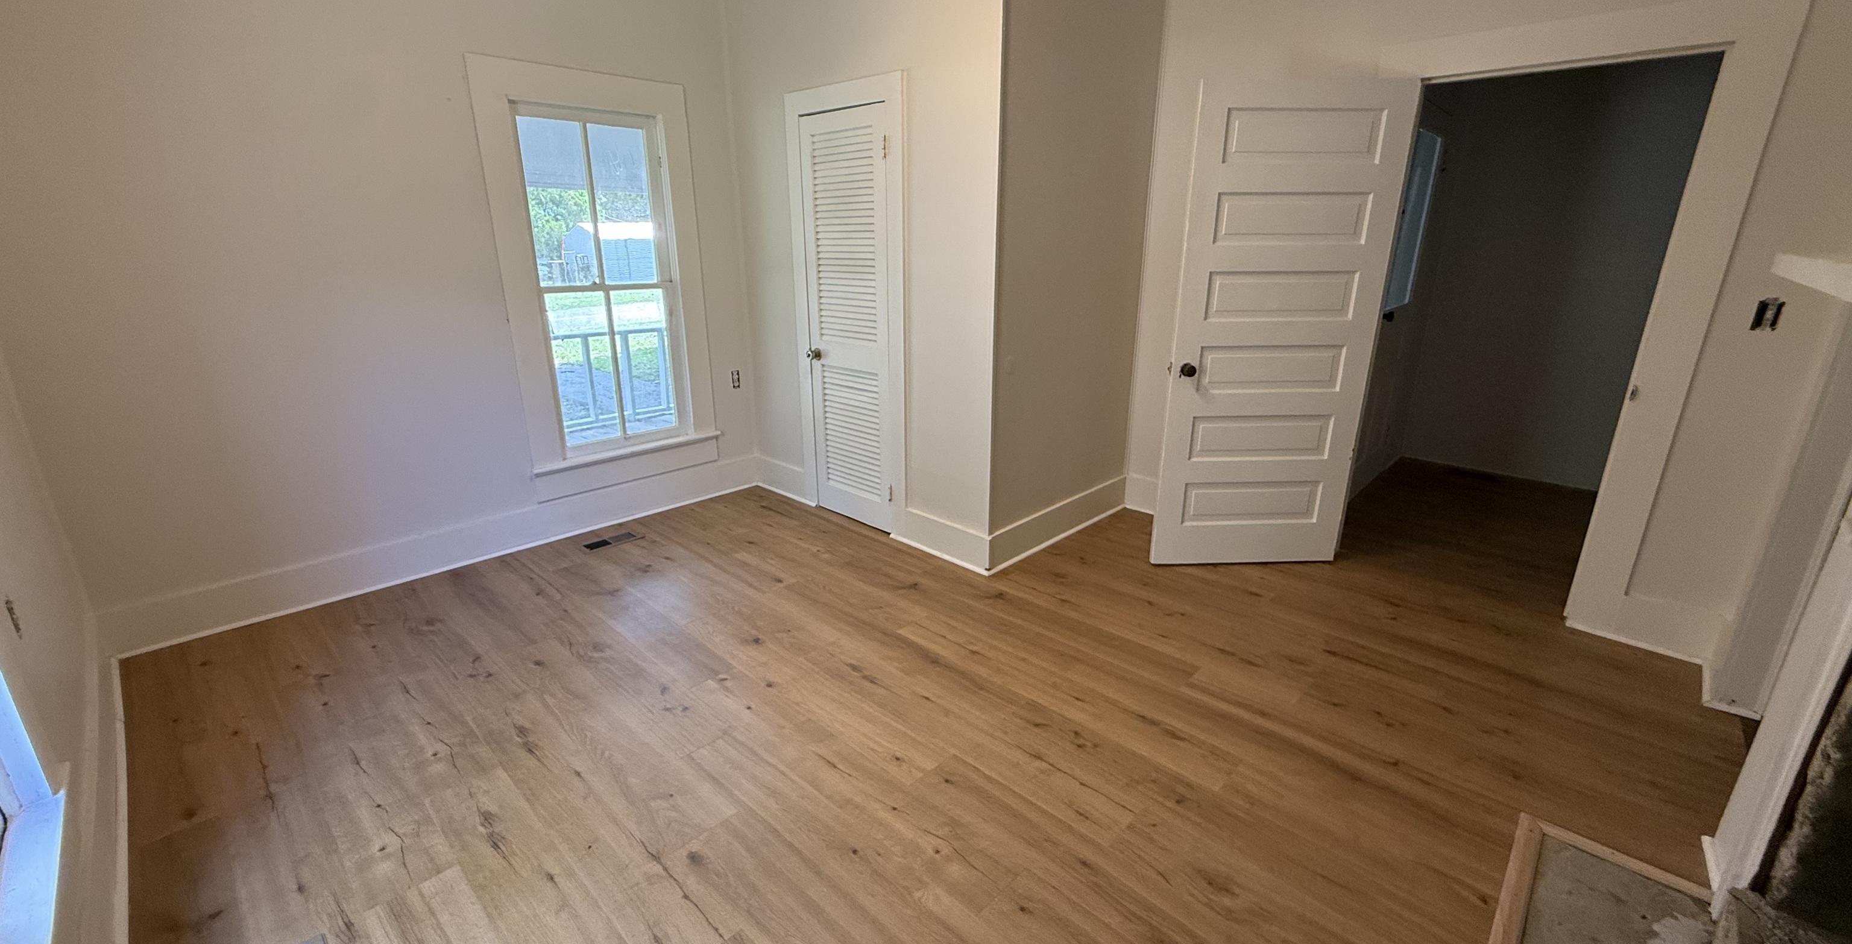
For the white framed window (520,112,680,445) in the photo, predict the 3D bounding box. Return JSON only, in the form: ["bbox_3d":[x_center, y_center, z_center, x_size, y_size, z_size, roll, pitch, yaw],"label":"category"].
[{"bbox_3d":[-1.597,-0.924,3.783,0.080,1.577,0.655,16,23,41],"label":"white framed window"}]

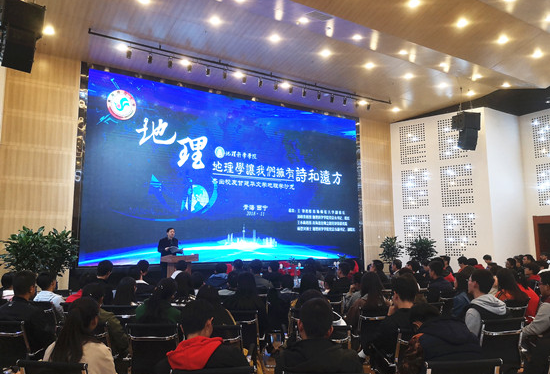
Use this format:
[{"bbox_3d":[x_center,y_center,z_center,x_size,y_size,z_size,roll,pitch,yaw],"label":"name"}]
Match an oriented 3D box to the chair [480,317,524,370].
[{"bbox_3d":[2.145,1.754,4.352,0.540,0.880,0.580,2,-8,-16],"label":"chair"}]

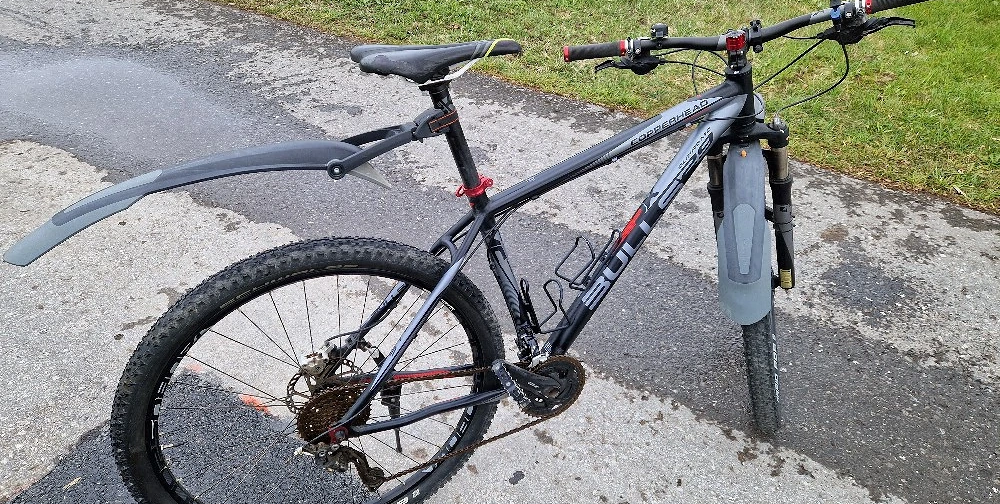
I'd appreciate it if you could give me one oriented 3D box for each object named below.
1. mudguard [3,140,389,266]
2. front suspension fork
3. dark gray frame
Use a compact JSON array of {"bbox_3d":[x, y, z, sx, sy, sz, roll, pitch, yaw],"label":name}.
[{"bbox_3d":[-0.439,-0.086,0.996,0.547,0.139,0.094,-11,32,-21],"label":"mudguard"},{"bbox_3d":[0.595,-0.082,1.560,0.179,0.544,0.103,-4,40,23],"label":"front suspension fork"},{"bbox_3d":[0.096,0.003,1.325,0.959,0.660,0.149,-11,32,-21],"label":"dark gray frame"}]

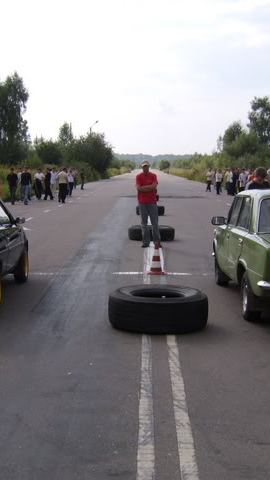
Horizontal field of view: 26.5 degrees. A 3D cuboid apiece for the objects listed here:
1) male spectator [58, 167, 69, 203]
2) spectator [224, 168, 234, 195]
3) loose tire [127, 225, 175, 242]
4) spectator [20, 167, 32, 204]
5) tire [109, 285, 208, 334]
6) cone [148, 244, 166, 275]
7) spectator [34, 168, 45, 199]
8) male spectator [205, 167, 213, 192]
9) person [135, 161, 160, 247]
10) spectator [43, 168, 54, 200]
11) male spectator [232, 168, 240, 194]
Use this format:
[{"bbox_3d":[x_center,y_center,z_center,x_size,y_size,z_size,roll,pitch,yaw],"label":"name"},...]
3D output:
[{"bbox_3d":[-3.569,-2.692,28.606,0.520,1.740,0.340,1,7,6],"label":"male spectator"},{"bbox_3d":[6.200,-3.846,38.000,0.520,1.750,0.360,2,8,17],"label":"spectator"},{"bbox_3d":[0.409,-0.200,13.800,1.100,0.310,1.100,0,7,0],"label":"loose tire"},{"bbox_3d":[-4.934,-2.412,26.000,0.520,1.740,0.380,-1,7,-11],"label":"spectator"},{"bbox_3d":[0.263,0.742,6.360,1.090,0.320,1.090,0,7,0],"label":"tire"},{"bbox_3d":[0.352,0.301,9.150,0.290,0.500,0.290,1,7,0],"label":"cone"},{"bbox_3d":[-5.332,-3.094,32.000,0.580,1.750,0.380,-1,7,-11],"label":"spectator"},{"bbox_3d":[5.590,-4.471,43.000,0.500,1.730,0.380,2,7,11],"label":"male spectator"},{"bbox_3d":[0.262,-0.747,12.010,0.500,1.800,0.340,0,7,-1],"label":"person"},{"bbox_3d":[-4.752,-3.063,31.664,0.500,1.760,0.500,2,7,17],"label":"spectator"},{"bbox_3d":[6.285,-3.607,36.000,0.500,1.730,0.340,6,9,37],"label":"male spectator"}]

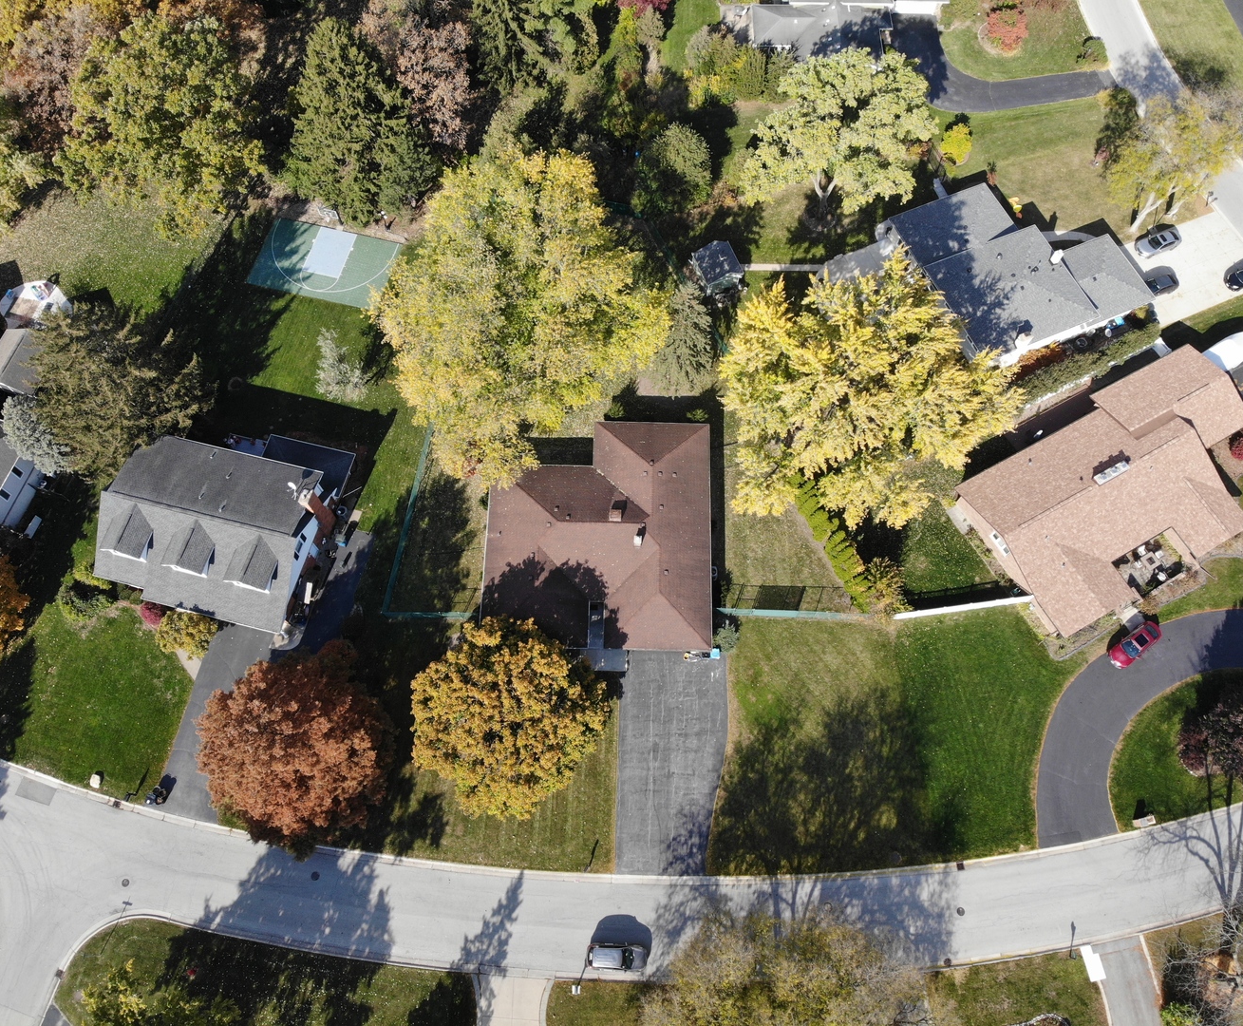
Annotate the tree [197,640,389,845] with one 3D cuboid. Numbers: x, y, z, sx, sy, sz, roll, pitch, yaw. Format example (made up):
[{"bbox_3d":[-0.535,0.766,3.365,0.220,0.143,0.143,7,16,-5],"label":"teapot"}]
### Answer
[{"bbox_3d":[-22.550,16.817,67.505,13.059,15.300,13.059,0,67,0],"label":"tree"}]

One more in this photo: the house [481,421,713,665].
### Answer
[{"bbox_3d":[-1.831,2.014,79.634,18.800,5.000,21.200,1,67,0],"label":"house"}]

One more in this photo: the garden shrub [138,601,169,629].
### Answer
[{"bbox_3d":[-38.818,8.364,78.548,2.343,1.400,2.451,0,67,0],"label":"garden shrub"}]

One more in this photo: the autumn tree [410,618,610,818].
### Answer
[{"bbox_3d":[-8.154,15.163,70.501,14.510,11.327,14.510,0,67,0],"label":"autumn tree"}]

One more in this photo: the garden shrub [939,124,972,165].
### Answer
[{"bbox_3d":[35.021,-38.565,99.304,3.300,3.600,4.300,0,68,-1],"label":"garden shrub"}]

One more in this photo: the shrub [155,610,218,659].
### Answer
[{"bbox_3d":[-35.964,10.100,78.996,4.990,3.800,4.100,0,68,-1],"label":"shrub"}]

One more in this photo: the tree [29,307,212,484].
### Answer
[{"bbox_3d":[-43.010,-11.296,78.172,13.083,17.513,13.083,0,67,0],"label":"tree"}]

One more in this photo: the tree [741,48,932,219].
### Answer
[{"bbox_3d":[20.185,-34.503,90.025,18.160,17.500,15.600,0,68,-1],"label":"tree"}]

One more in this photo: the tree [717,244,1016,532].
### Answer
[{"bbox_3d":[20.344,-9.871,80.006,24.610,18.000,24.820,0,68,-1],"label":"tree"}]

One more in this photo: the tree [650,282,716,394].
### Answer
[{"bbox_3d":[5.606,-16.536,83.731,6.712,12.204,6.712,0,67,0],"label":"tree"}]

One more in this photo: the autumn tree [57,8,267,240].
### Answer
[{"bbox_3d":[-42.692,-35.529,89.874,17.800,17.000,22.000,0,68,-1],"label":"autumn tree"}]

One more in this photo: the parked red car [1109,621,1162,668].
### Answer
[{"bbox_3d":[42.501,10.777,78.191,4.850,1.460,1.870,-33,71,-14],"label":"parked red car"}]

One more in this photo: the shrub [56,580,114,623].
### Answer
[{"bbox_3d":[-44.555,7.318,78.837,4.636,1.600,3.781,0,67,0],"label":"shrub"}]

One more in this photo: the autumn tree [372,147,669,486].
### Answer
[{"bbox_3d":[-8.538,-16.853,82.660,25.000,17.500,31.500,0,68,-1],"label":"autumn tree"}]

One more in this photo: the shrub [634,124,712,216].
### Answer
[{"bbox_3d":[5.012,-33.899,94.319,7.620,8.700,9.430,0,68,-1],"label":"shrub"}]

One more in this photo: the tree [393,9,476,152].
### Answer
[{"bbox_3d":[-17.869,-40.541,92.722,8.600,16.000,12.000,0,68,-1],"label":"tree"}]

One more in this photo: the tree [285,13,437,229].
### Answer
[{"bbox_3d":[-26.674,-39.581,90.633,14.200,17.153,14.200,0,67,0],"label":"tree"}]

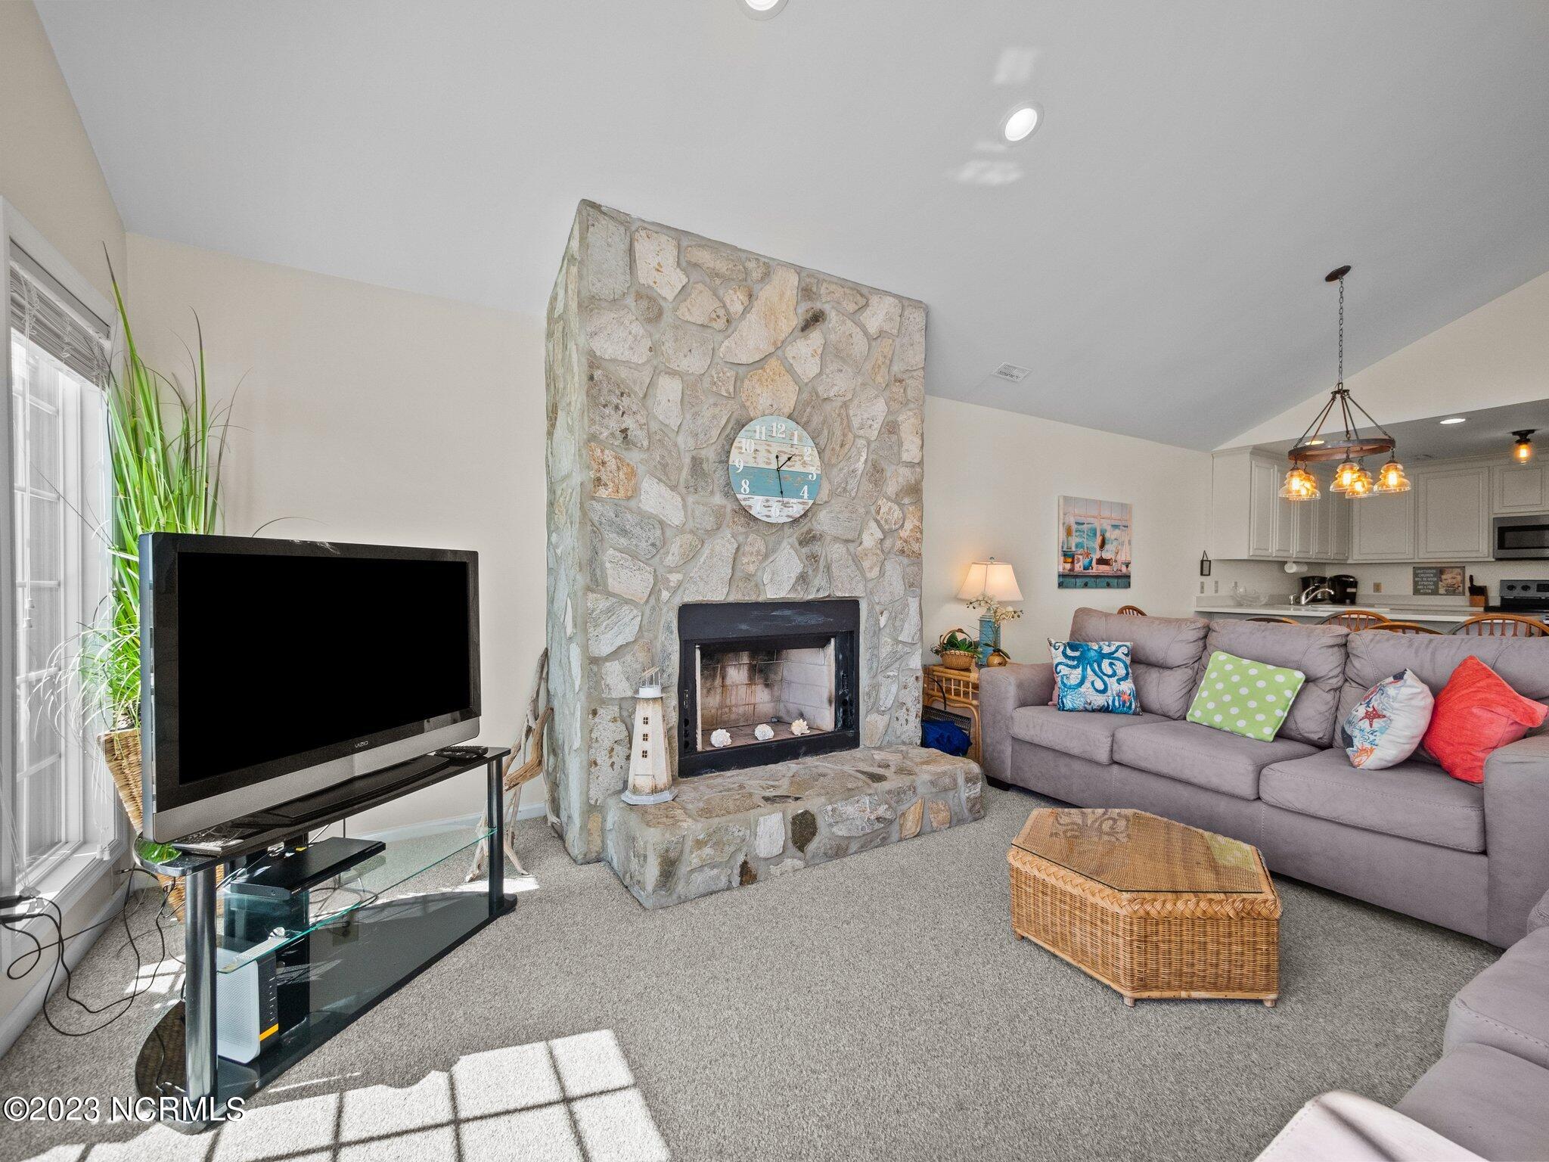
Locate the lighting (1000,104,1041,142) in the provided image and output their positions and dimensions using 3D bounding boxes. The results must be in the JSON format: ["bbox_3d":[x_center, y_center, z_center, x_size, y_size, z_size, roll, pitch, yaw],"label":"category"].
[{"bbox_3d":[1.035,-1.917,2.629,0.175,0.040,0.175,0,-23,-31],"label":"lighting"}]

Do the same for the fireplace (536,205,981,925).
[{"bbox_3d":[-0.013,-0.205,3.116,1.952,2.720,1.103,0,0,-31],"label":"fireplace"}]

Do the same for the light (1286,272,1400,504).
[{"bbox_3d":[3.655,-1.250,4.050,0.620,1.470,0.620,0,0,-31],"label":"light"}]

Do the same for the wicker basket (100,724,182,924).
[{"bbox_3d":[-1.976,0.815,2.216,0.450,0.680,0.450,0,0,-31],"label":"wicker basket"}]

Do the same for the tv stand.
[{"bbox_3d":[-1.313,0.880,1.857,0.510,0.550,1.000,0,0,17],"label":"tv stand"}]

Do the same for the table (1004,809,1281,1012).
[{"bbox_3d":[1.183,1.005,2.051,0.730,0.300,0.830,0,0,-31],"label":"table"}]

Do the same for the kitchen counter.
[{"bbox_3d":[5.136,0.705,5.608,0.720,0.900,2.200,0,0,-31],"label":"kitchen counter"}]

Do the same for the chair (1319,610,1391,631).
[{"bbox_3d":[3.996,0.680,4.402,0.520,0.950,0.460,0,0,-31],"label":"chair"}]

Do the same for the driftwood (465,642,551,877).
[{"bbox_3d":[-1.096,0.720,2.645,0.420,0.870,0.460,0,0,-31],"label":"driftwood"}]

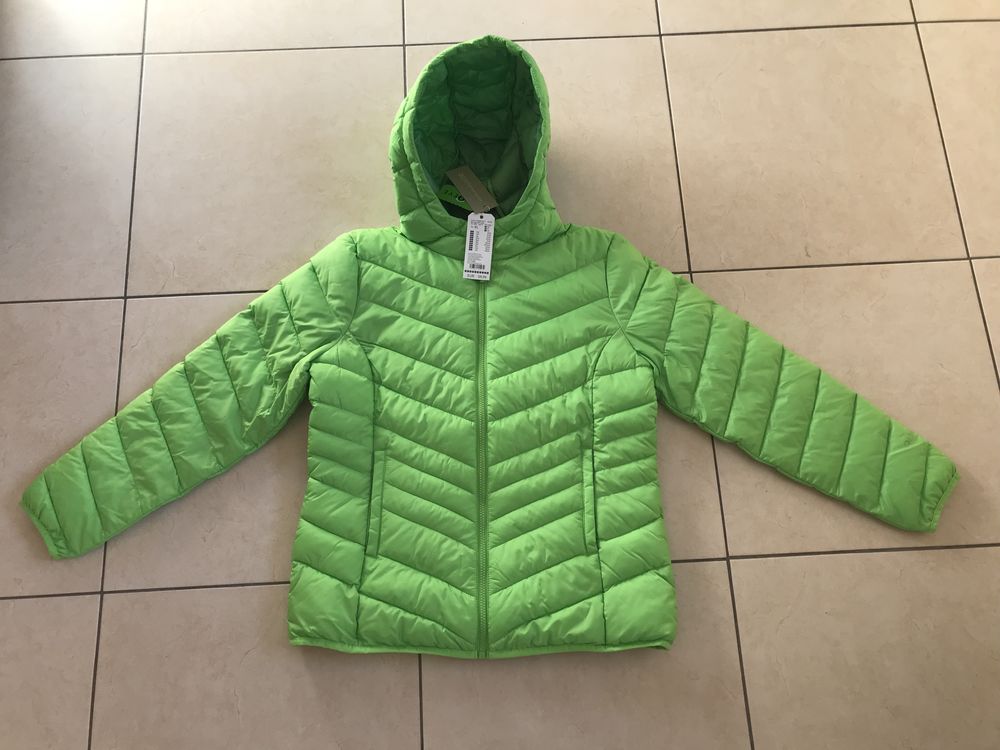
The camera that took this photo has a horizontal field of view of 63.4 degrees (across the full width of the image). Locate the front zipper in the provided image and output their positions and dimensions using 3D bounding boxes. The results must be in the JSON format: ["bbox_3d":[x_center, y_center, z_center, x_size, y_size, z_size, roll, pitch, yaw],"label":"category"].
[{"bbox_3d":[-0.026,0.113,1.176,0.020,0.015,0.565,0,74,0],"label":"front zipper"}]

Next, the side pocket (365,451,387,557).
[{"bbox_3d":[-0.174,0.181,1.145,0.020,0.015,0.151,3,74,1],"label":"side pocket"}]

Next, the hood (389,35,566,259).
[{"bbox_3d":[-0.034,-0.350,1.263,0.275,0.170,0.350,0,74,0],"label":"hood"}]

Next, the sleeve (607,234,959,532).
[{"bbox_3d":[0.380,0.027,1.211,0.635,0.070,0.200,37,77,9],"label":"sleeve"}]

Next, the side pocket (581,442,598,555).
[{"bbox_3d":[0.126,0.178,1.148,0.020,0.015,0.147,-1,74,-1],"label":"side pocket"}]

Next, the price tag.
[{"bbox_3d":[-0.031,-0.196,1.230,0.040,0.004,0.110,4,74,1],"label":"price tag"}]

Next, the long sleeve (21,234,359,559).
[{"bbox_3d":[-0.412,0.036,1.203,0.627,0.070,0.185,-42,78,-11],"label":"long sleeve"}]

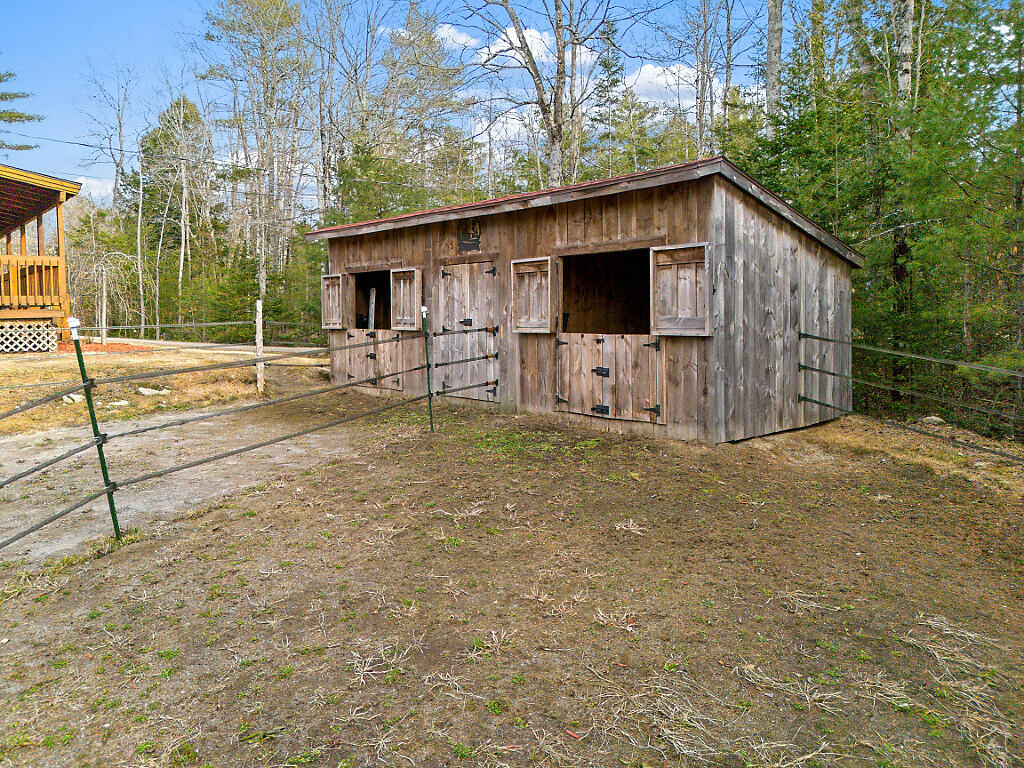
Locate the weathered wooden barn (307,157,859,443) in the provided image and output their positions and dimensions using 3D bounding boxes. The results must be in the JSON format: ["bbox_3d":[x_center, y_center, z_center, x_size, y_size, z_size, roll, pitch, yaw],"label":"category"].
[{"bbox_3d":[0.553,-1.208,11.609,3.858,2.959,8.555,-5,7,-43],"label":"weathered wooden barn"}]

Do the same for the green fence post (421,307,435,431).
[{"bbox_3d":[-0.994,-0.167,8.479,0.065,1.498,0.065,-1,6,19],"label":"green fence post"}]

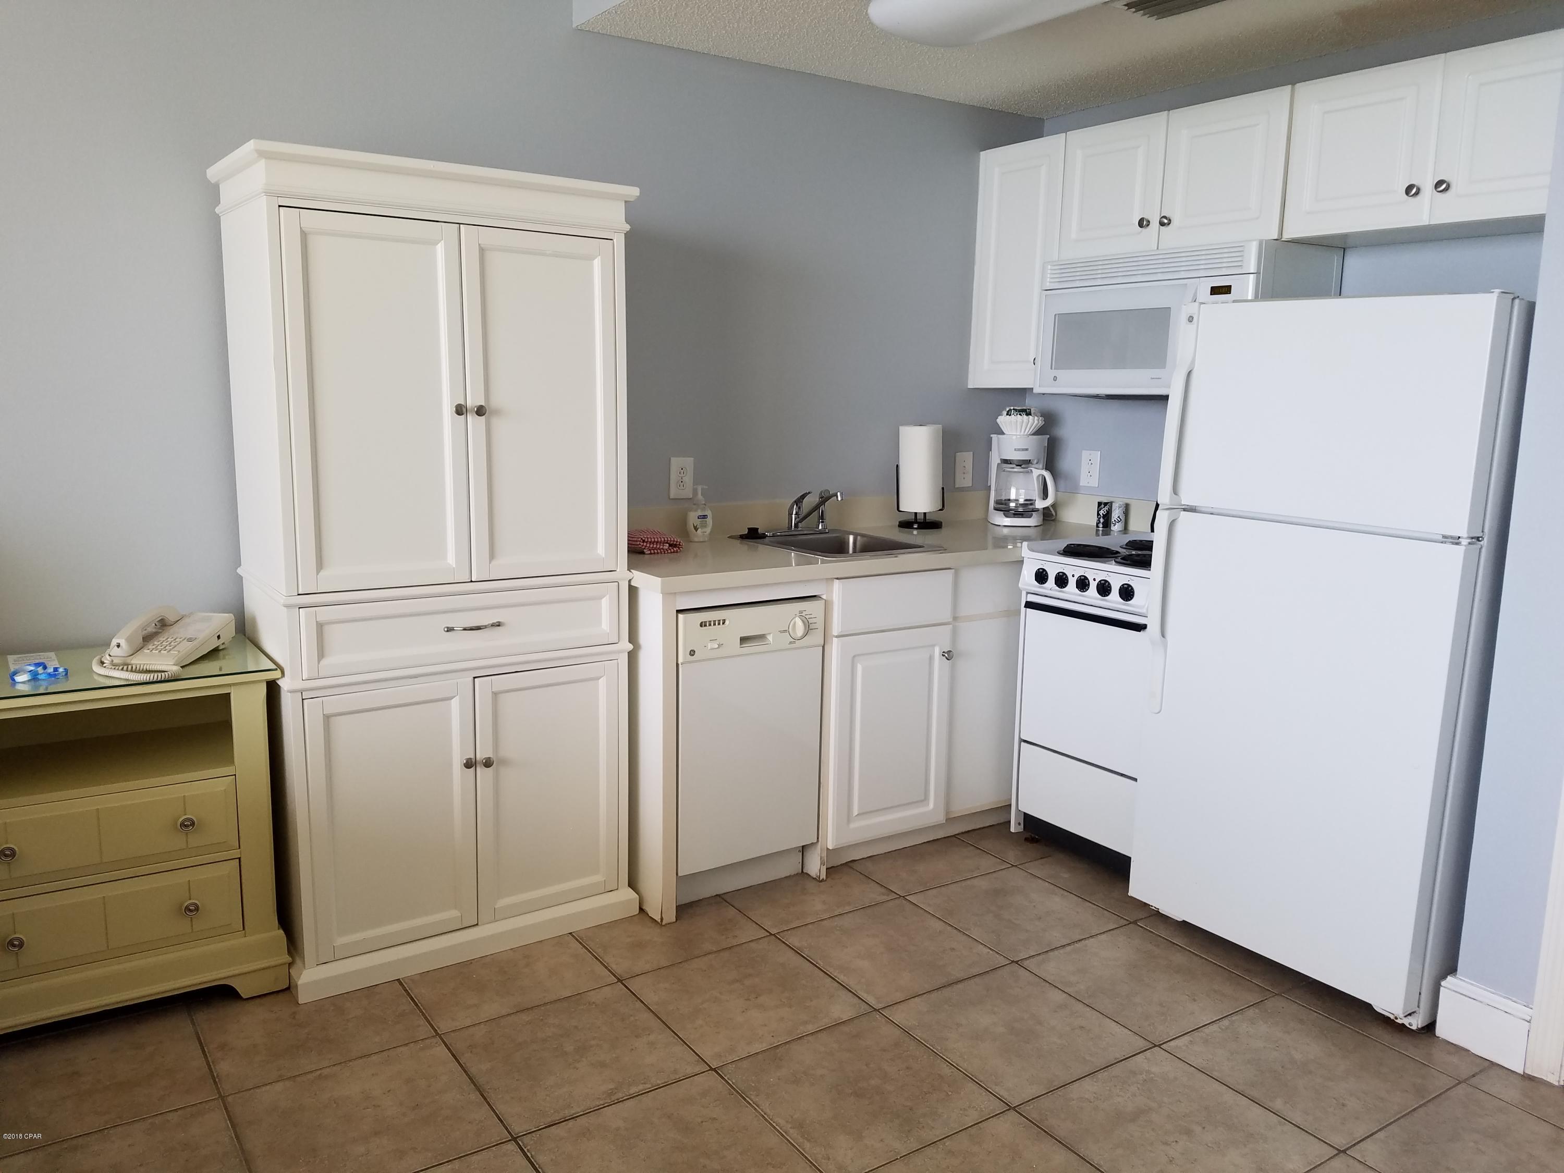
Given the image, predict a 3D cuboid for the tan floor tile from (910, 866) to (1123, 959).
[{"bbox_3d":[0.627,0.875,3.163,0.417,0.010,0.417,-5,12,-33],"label":"tan floor tile"}]

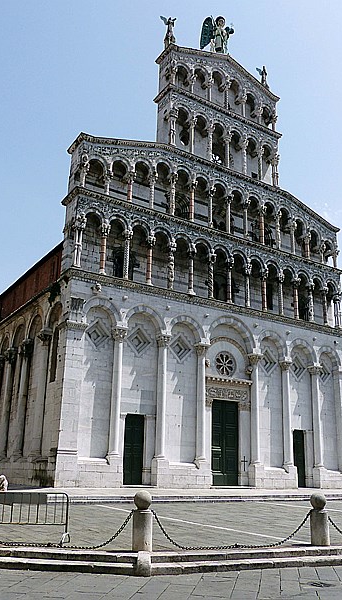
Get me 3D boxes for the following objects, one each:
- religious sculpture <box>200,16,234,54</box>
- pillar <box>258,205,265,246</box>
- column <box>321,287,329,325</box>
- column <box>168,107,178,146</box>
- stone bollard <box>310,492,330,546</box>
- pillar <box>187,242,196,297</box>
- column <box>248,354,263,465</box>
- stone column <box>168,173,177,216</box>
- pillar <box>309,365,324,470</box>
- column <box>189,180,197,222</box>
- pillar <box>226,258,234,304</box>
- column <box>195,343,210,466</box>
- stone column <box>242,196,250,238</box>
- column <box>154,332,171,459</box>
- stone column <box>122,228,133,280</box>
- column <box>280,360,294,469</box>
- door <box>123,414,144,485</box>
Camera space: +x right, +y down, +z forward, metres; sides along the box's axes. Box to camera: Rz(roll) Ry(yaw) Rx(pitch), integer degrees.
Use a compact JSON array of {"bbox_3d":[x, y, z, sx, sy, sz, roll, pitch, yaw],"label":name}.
[{"bbox_3d":[4.580,-25.131,49.849,3.000,5.000,1.600,13,-22,-30],"label":"religious sculpture"},{"bbox_3d":[7.317,-6.082,42.040,0.440,3.721,0.440,1,-18,0],"label":"pillar"},{"bbox_3d":[11.940,0.466,40.246,0.390,3.120,0.390,12,-21,-30],"label":"column"},{"bbox_3d":[0.285,-14.200,42.534,0.550,3.800,0.550,13,-22,-30],"label":"column"},{"bbox_3d":[3.332,4.919,11.673,0.400,1.080,0.400,-3,-18,15],"label":"stone bollard"},{"bbox_3d":[1.516,-2.204,36.989,0.450,4.034,0.450,13,-22,-30],"label":"pillar"},{"bbox_3d":[6.027,7.679,37.112,0.750,7.754,0.720,1,-18,0],"label":"column"},{"bbox_3d":[0.206,-8.268,40.565,0.460,3.900,0.460,13,-22,-30],"label":"stone column"},{"bbox_3d":[12.068,9.551,42.867,0.820,8.200,0.780,13,-22,-30],"label":"pillar"},{"bbox_3d":[1.494,-6.676,35.474,0.390,3.197,0.390,12,-21,-30],"label":"column"},{"bbox_3d":[4.419,-1.477,38.622,0.470,3.814,0.470,13,-21,-31],"label":"pillar"},{"bbox_3d":[2.268,7.199,37.122,0.820,8.400,0.780,13,-22,-30],"label":"column"},{"bbox_3d":[5.993,-6.528,41.275,0.460,3.837,0.460,13,-21,-31],"label":"stone column"},{"bbox_3d":[-0.582,5.984,33.000,0.680,7.779,0.680,13,-22,-30],"label":"column"},{"bbox_3d":[-2.630,-2.732,31.541,0.410,3.390,0.410,12,-21,-30],"label":"stone column"},{"bbox_3d":[8.576,8.259,38.289,0.680,7.574,0.680,2,-19,1],"label":"column"},{"bbox_3d":[-2.163,9.088,31.528,1.344,4.036,0.150,13,-22,-30],"label":"door"}]

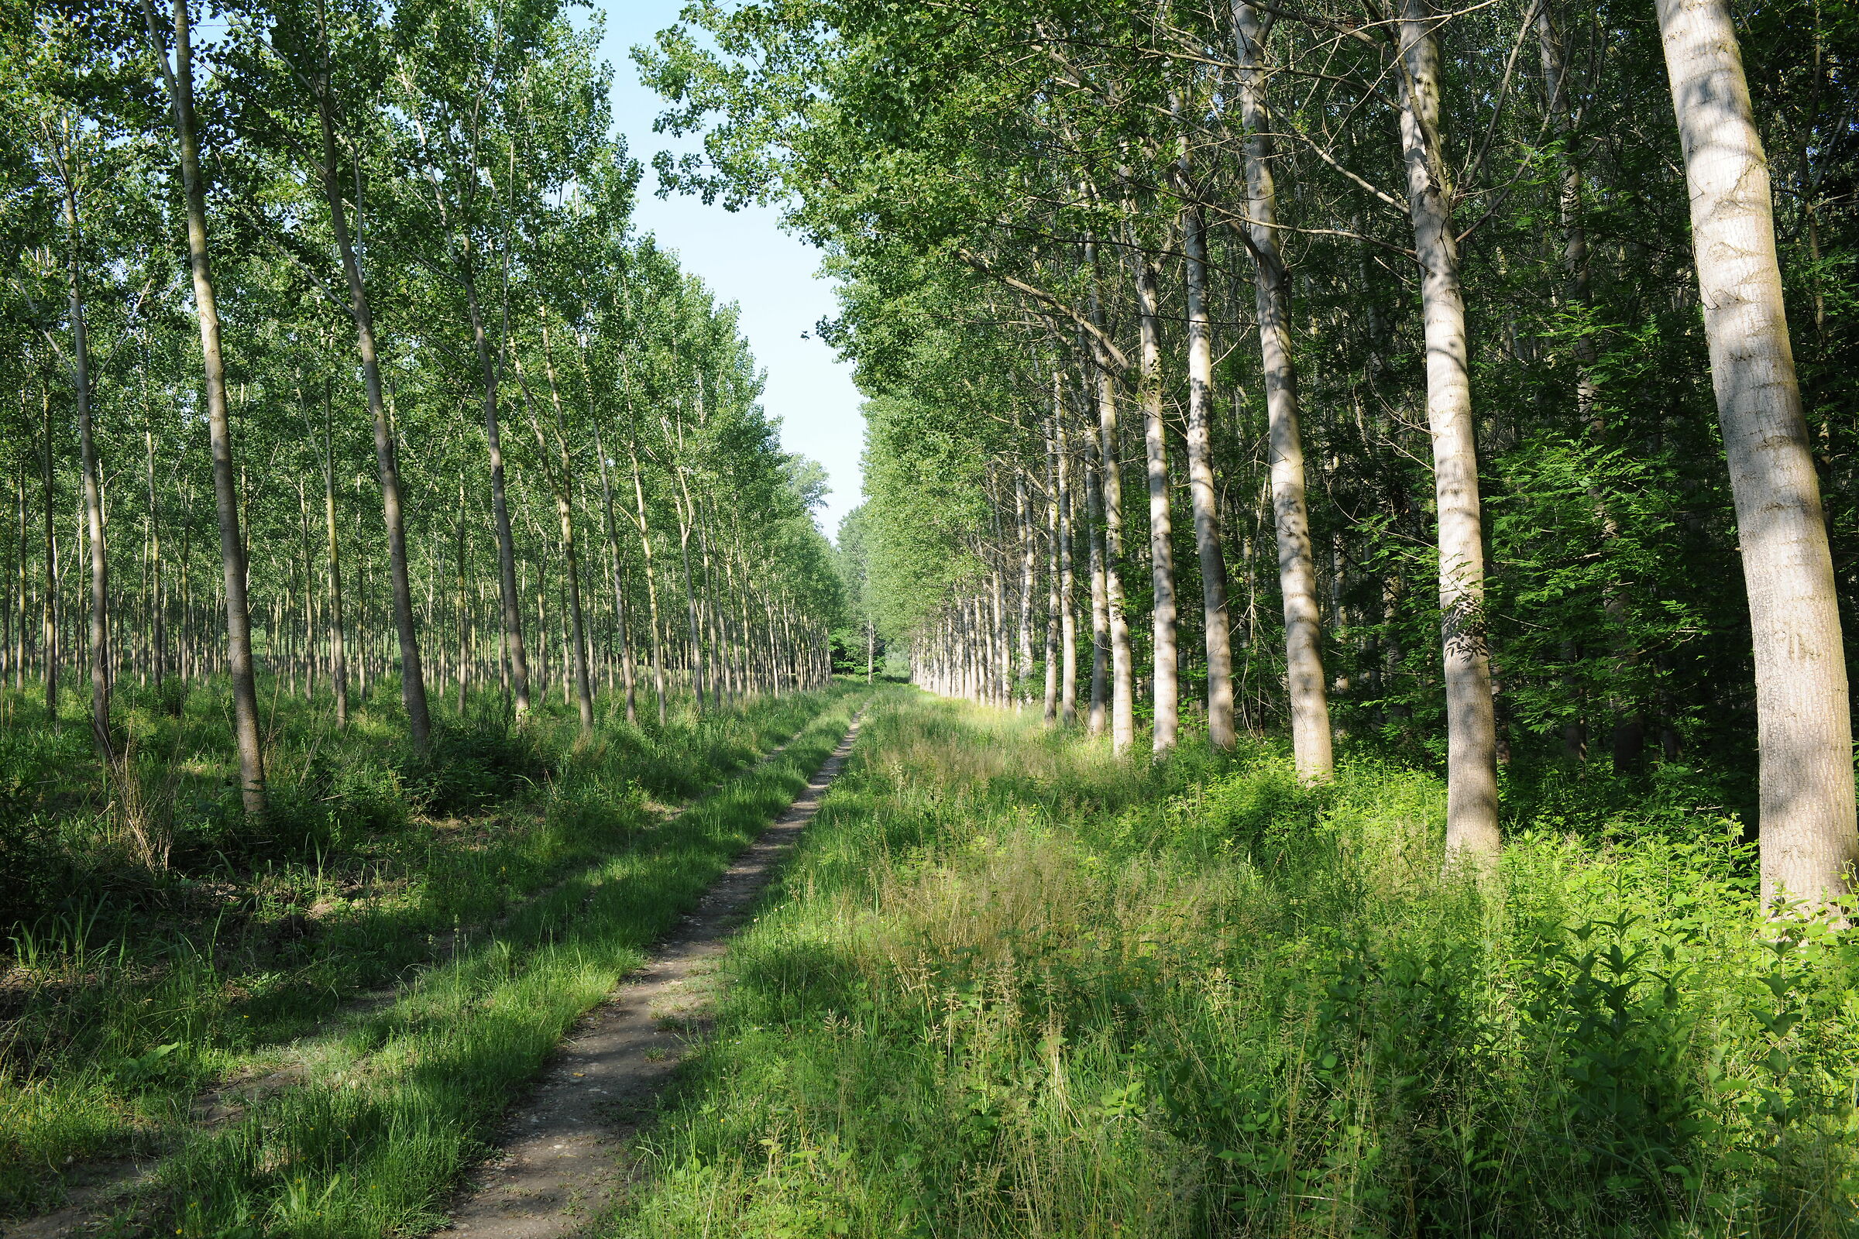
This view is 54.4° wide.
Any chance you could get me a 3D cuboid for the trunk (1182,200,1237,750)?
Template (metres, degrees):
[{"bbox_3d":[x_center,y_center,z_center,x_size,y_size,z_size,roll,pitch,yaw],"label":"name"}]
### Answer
[{"bbox_3d":[3.750,-1.824,24.307,0.460,7.710,0.420,-3,-2,0],"label":"trunk"}]

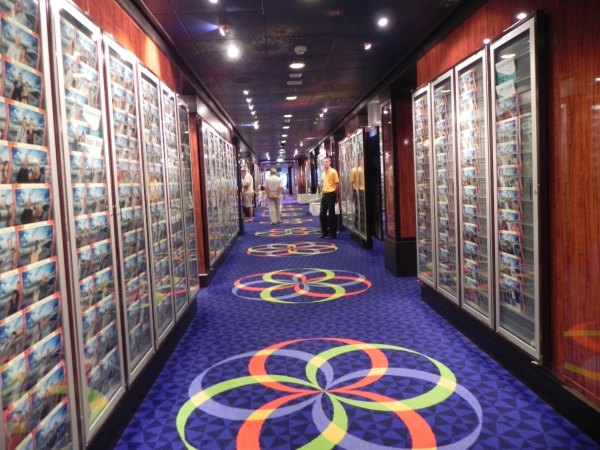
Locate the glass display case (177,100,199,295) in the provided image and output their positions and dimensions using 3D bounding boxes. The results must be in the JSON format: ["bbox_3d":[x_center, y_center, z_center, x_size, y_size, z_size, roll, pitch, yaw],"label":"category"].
[{"bbox_3d":[-1.118,-0.238,4.369,0.110,1.860,0.570,-3,3,-3],"label":"glass display case"}]

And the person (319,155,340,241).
[{"bbox_3d":[0.606,-0.594,9.893,0.470,1.750,0.340,0,4,35],"label":"person"}]

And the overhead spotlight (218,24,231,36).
[{"bbox_3d":[-0.571,-1.470,3.405,0.090,0.085,0.080,-4,4,-24],"label":"overhead spotlight"}]

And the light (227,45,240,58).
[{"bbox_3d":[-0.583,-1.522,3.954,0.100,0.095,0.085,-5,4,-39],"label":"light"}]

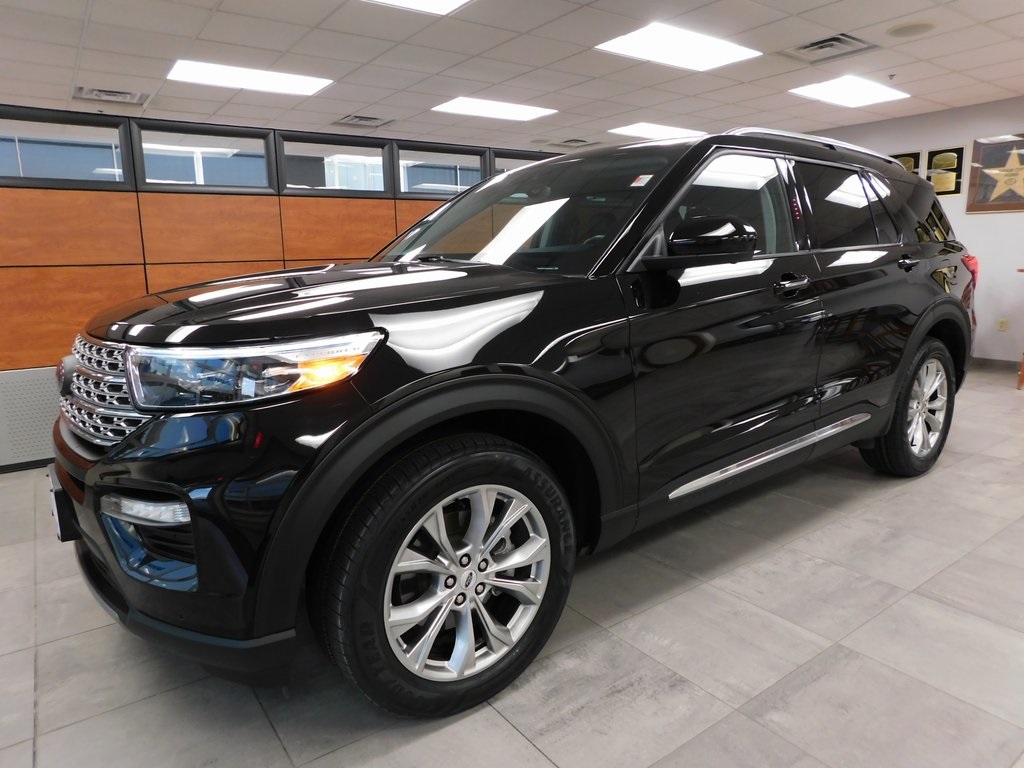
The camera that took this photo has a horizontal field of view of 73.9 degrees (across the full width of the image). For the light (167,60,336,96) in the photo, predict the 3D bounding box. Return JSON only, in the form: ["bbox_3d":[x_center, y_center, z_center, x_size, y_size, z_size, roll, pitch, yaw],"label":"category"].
[{"bbox_3d":[-2.131,-2.530,5.576,1.200,0.060,0.600,-9,13,-35],"label":"light"}]

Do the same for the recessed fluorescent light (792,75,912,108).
[{"bbox_3d":[3.219,-2.796,6.439,1.200,0.060,0.600,-9,13,-35],"label":"recessed fluorescent light"}]

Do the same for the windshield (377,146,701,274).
[{"bbox_3d":[-0.040,-0.718,2.886,1.534,0.183,1.018,12,52,50],"label":"windshield"}]

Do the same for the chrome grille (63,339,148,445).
[{"bbox_3d":[-1.264,-0.014,2.002,0.158,0.282,1.208,-10,14,-38],"label":"chrome grille"}]

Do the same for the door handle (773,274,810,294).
[{"bbox_3d":[1.063,-0.380,2.584,0.238,0.044,0.054,-10,14,-38],"label":"door handle"}]

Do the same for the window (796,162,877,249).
[{"bbox_3d":[1.392,-0.763,2.935,0.664,0.387,0.050,-10,-8,-38],"label":"window"}]

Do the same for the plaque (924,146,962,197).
[{"bbox_3d":[4.295,-2.100,6.792,0.030,0.456,0.334,-9,13,-35],"label":"plaque"}]

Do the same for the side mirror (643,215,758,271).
[{"bbox_3d":[0.595,-0.449,2.137,0.250,0.175,0.260,-10,14,-38],"label":"side mirror"}]

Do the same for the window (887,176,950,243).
[{"bbox_3d":[2.288,-0.952,3.783,0.740,0.350,0.060,-11,-10,-42],"label":"window"}]

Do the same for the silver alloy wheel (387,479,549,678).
[{"bbox_3d":[-0.159,0.514,1.883,0.535,0.535,0.208,-9,13,-36],"label":"silver alloy wheel"}]

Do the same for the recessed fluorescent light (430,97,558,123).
[{"bbox_3d":[-0.170,-2.830,6.973,1.200,0.060,0.600,-9,13,-35],"label":"recessed fluorescent light"}]

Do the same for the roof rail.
[{"bbox_3d":[1.573,-1.158,3.358,1.800,0.090,0.060,-10,14,-38],"label":"roof rail"}]

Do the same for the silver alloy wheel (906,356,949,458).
[{"bbox_3d":[2.197,0.123,3.751,0.540,0.540,0.200,-10,14,-38],"label":"silver alloy wheel"}]

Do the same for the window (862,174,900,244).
[{"bbox_3d":[1.701,-0.819,3.180,0.223,0.361,0.050,-10,-9,-38],"label":"window"}]

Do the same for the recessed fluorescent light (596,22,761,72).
[{"bbox_3d":[1.258,-2.496,5.041,1.200,0.060,0.600,-9,13,-35],"label":"recessed fluorescent light"}]

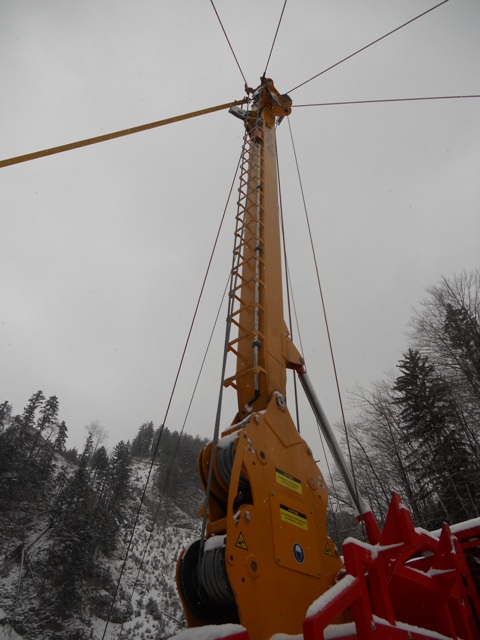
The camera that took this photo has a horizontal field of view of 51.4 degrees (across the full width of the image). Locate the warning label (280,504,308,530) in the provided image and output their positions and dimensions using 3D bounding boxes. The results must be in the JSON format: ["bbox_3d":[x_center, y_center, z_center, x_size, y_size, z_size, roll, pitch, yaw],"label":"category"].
[{"bbox_3d":[0.346,1.269,3.192,0.008,0.100,0.295,-31,-50,27],"label":"warning label"}]

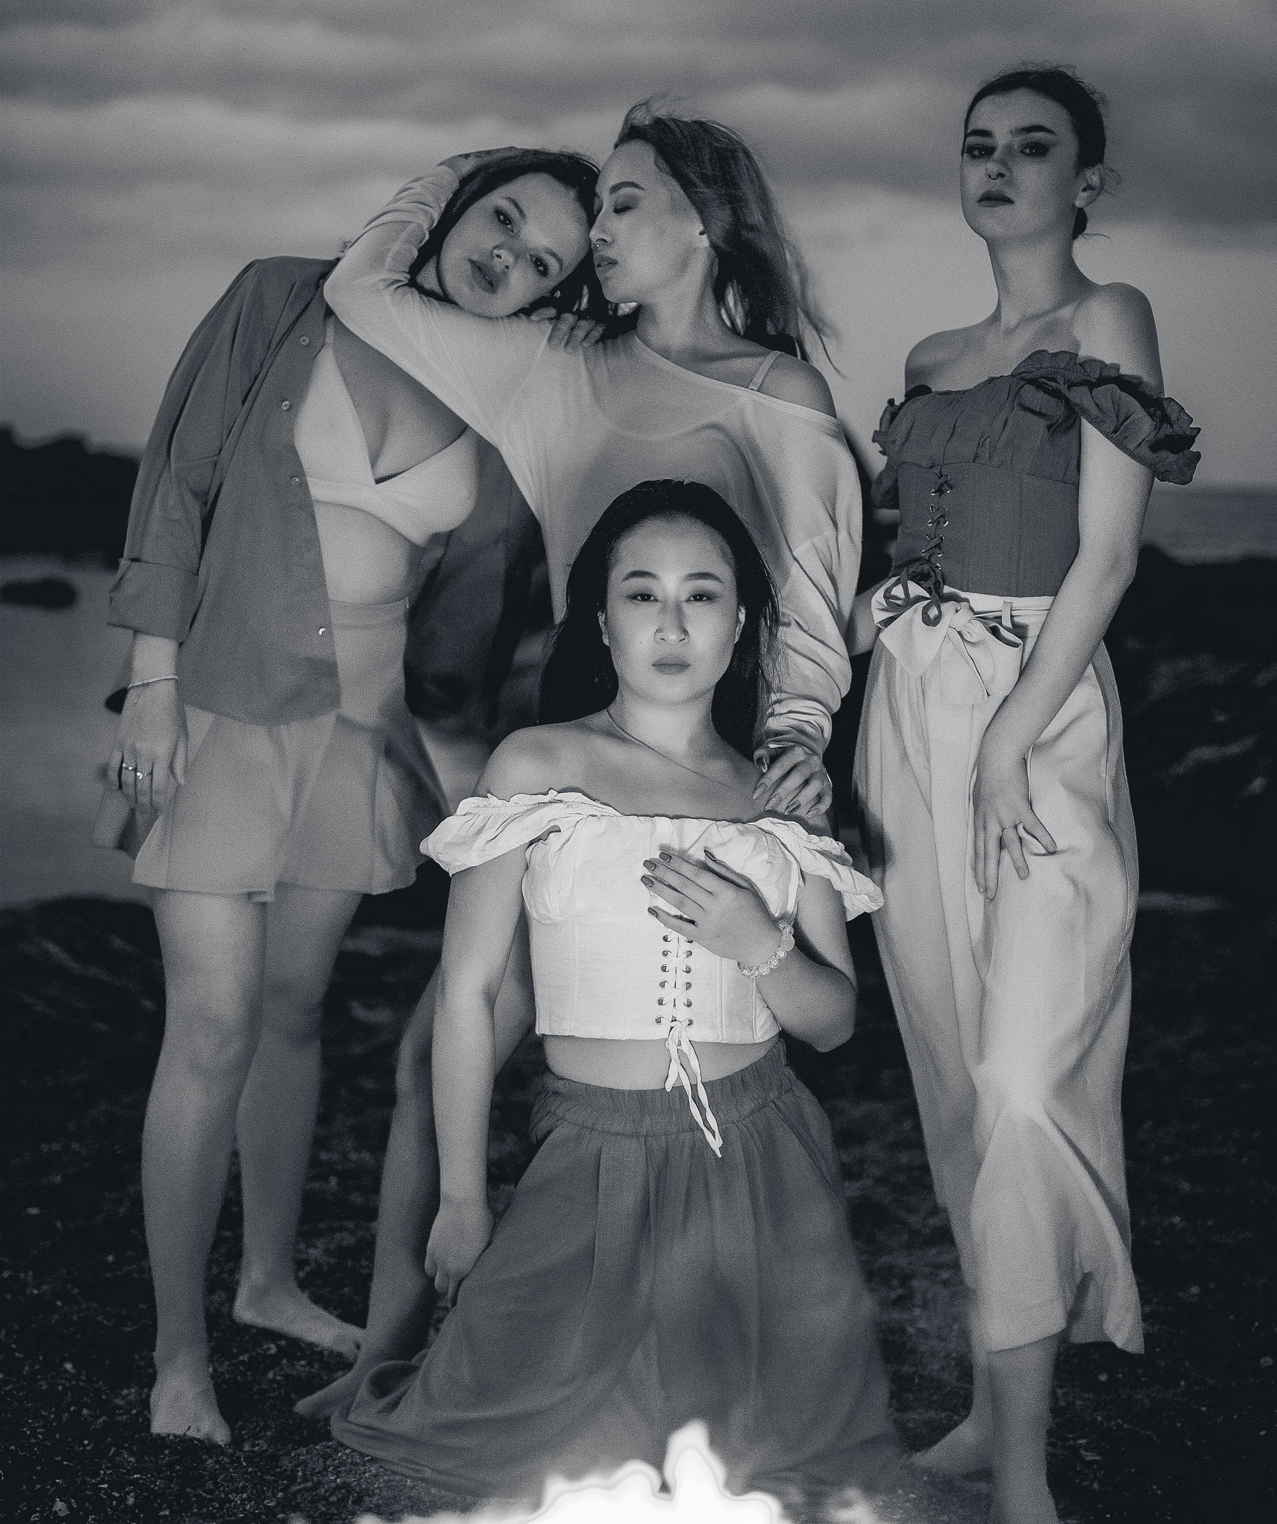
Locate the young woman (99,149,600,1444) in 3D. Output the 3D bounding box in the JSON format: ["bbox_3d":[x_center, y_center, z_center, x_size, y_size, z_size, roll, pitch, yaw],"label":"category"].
[{"bbox_3d":[-0.385,0.025,3.380,0.600,1.560,0.550,-3,7,-28],"label":"young woman"}]

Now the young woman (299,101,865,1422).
[{"bbox_3d":[-0.050,0.003,3.298,0.660,1.620,0.540,2,6,22],"label":"young woman"}]

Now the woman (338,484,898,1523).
[{"bbox_3d":[-0.035,0.249,3.182,0.660,1.155,0.620,-1,6,-6],"label":"woman"}]

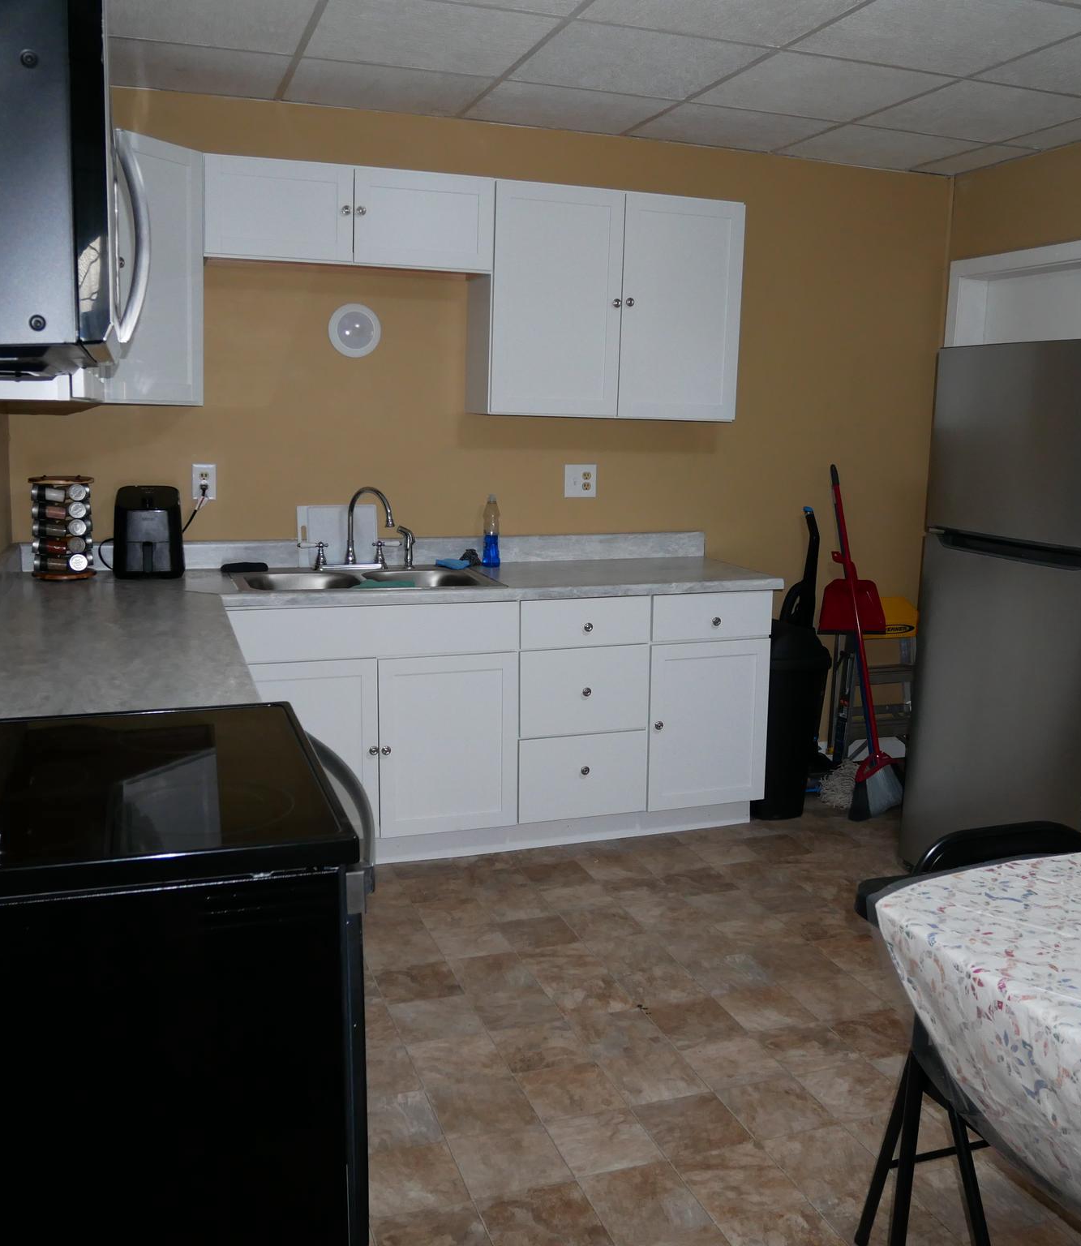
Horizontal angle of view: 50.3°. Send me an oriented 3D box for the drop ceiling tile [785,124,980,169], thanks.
[{"bbox_3d":[1.256,-1.763,4.261,0.607,0.018,0.494,-2,11,-19],"label":"drop ceiling tile"}]

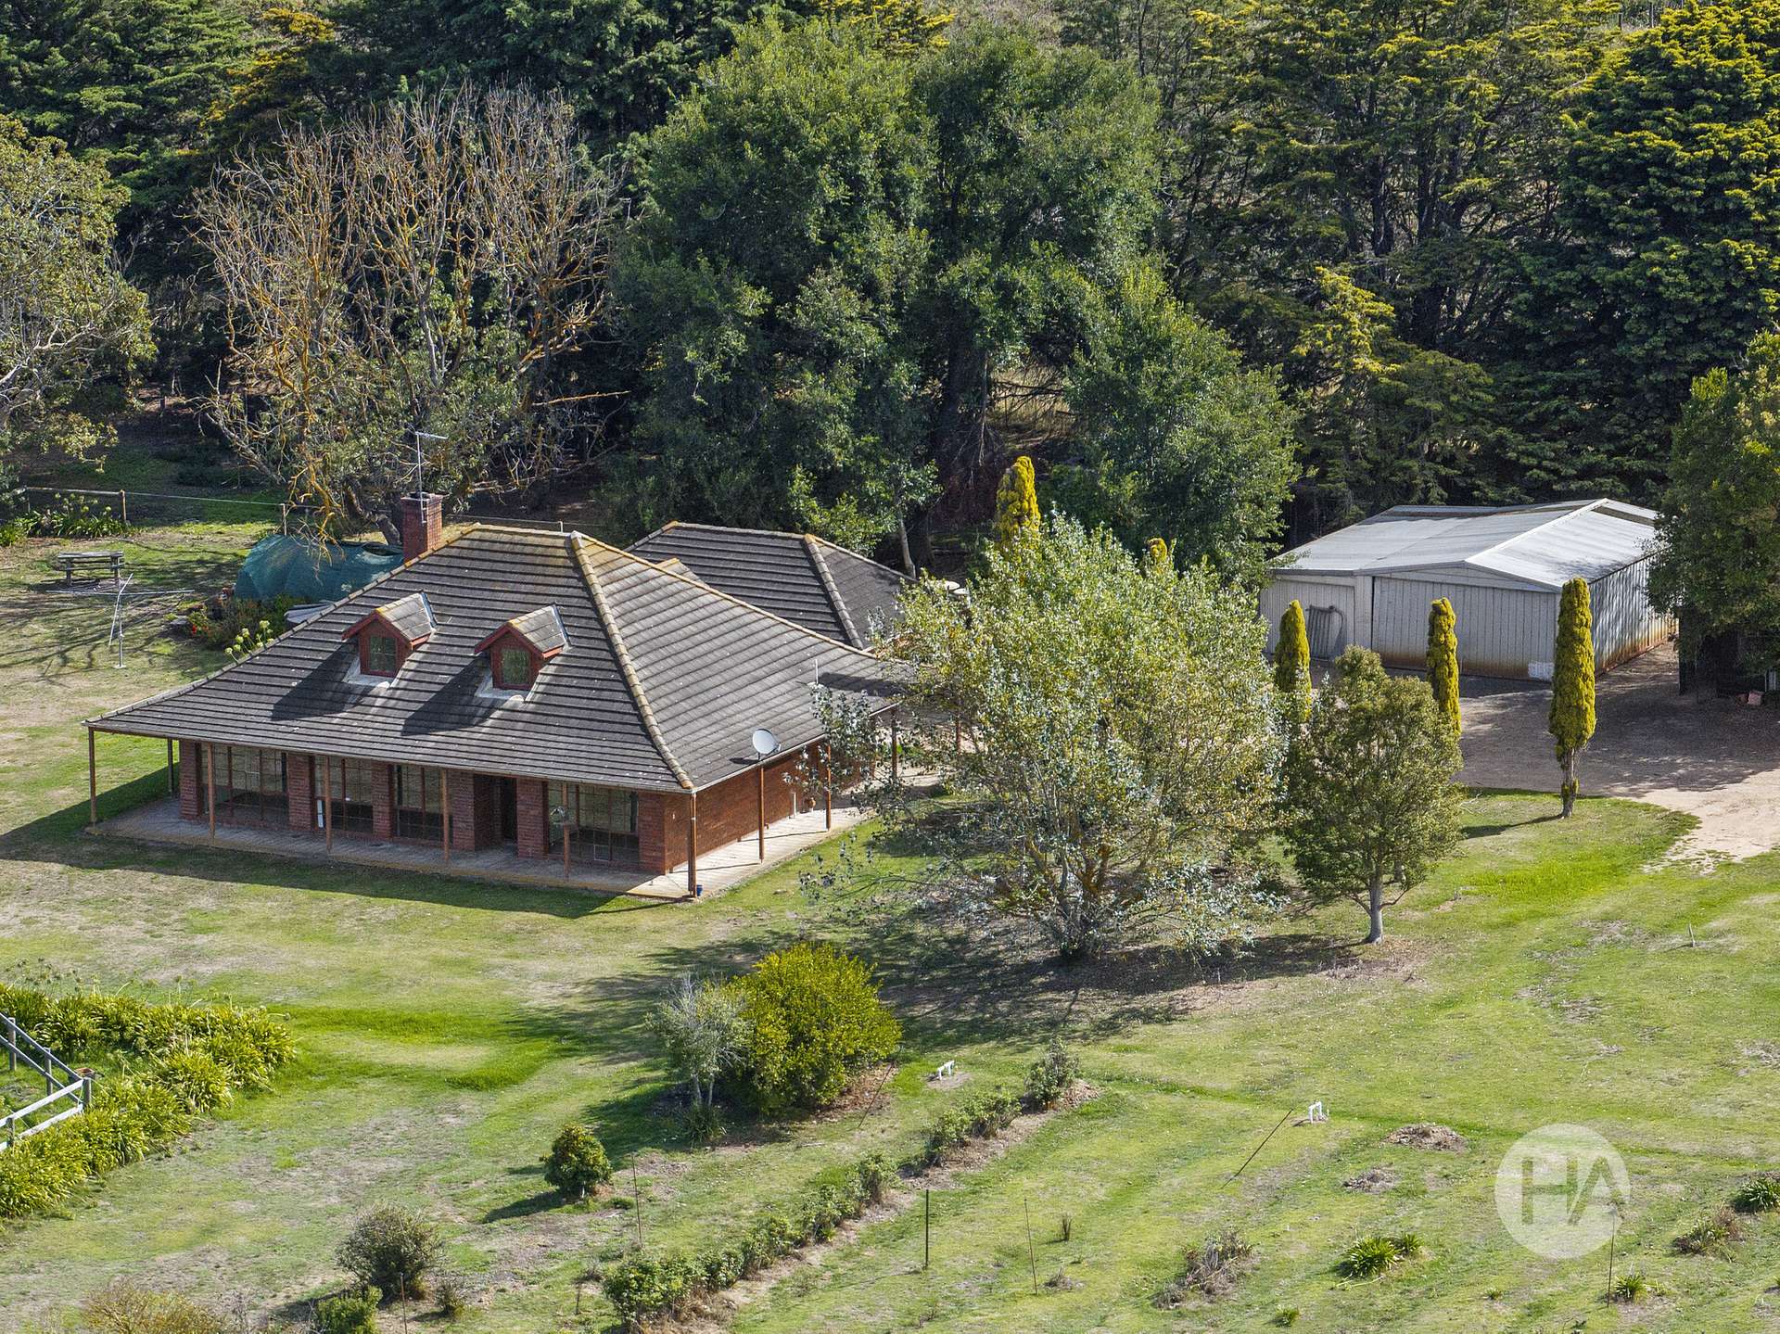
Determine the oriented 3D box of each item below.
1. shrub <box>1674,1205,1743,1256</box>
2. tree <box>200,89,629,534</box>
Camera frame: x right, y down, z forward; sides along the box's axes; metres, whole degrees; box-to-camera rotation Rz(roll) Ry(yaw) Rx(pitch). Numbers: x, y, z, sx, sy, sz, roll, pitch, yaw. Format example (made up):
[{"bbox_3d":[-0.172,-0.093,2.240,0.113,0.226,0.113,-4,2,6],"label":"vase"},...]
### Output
[{"bbox_3d":[17.017,11.689,172.019,1.388,0.700,1.388,0,12,0],"label":"shrub"},{"bbox_3d":[-13.838,-9.908,236.940,12.298,13.313,11.314,0,12,0],"label":"tree"}]

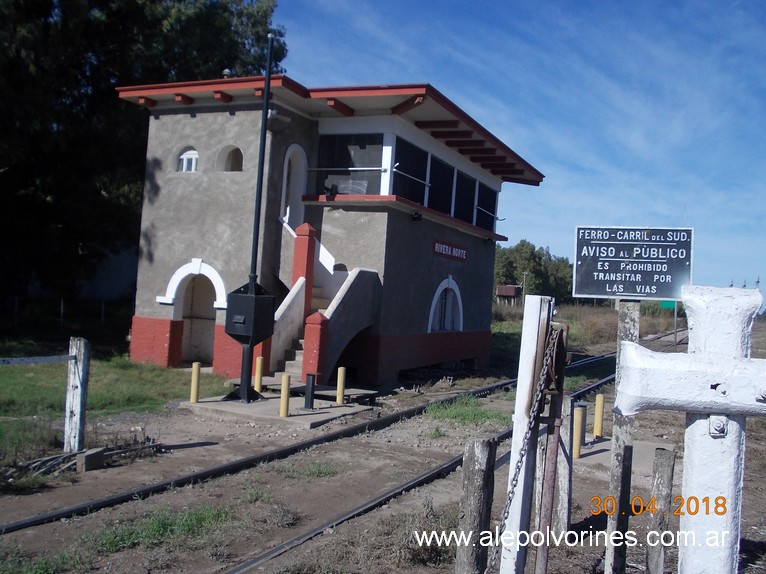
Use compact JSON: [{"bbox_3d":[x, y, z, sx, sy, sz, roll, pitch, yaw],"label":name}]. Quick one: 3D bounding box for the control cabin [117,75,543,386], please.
[{"bbox_3d":[-0.516,-0.838,21.816,6.614,6.038,11.896,3,-1,22],"label":"control cabin"}]

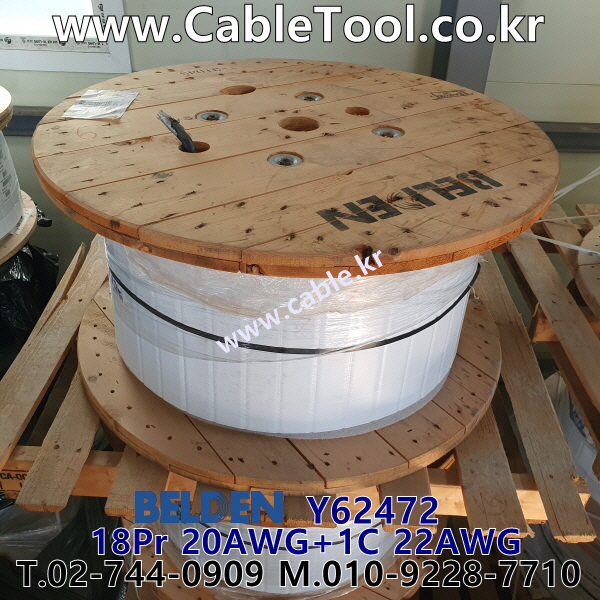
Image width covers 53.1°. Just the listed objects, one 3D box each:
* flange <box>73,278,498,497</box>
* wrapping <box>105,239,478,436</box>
[{"bbox_3d":[-0.020,0.043,1.363,0.918,0.039,0.918,3,36,0],"label":"flange"},{"bbox_3d":[-0.011,-0.137,1.233,0.735,0.390,0.735,3,36,0],"label":"wrapping"}]

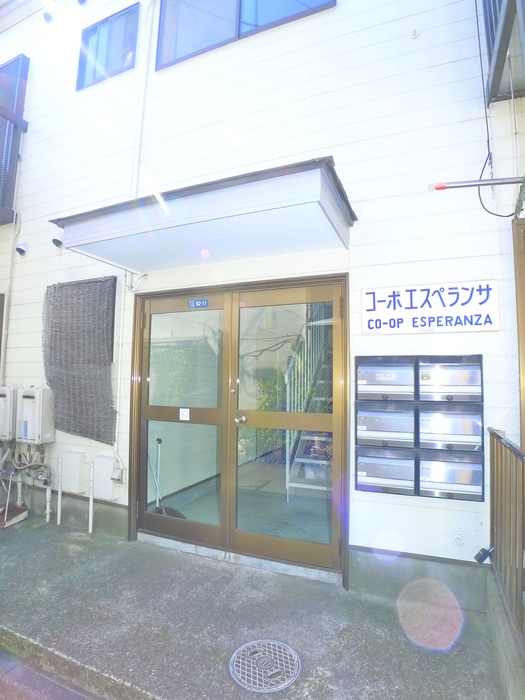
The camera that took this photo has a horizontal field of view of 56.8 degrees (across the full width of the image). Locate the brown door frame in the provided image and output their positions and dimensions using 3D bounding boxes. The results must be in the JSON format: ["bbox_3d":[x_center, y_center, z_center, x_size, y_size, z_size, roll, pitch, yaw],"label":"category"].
[{"bbox_3d":[-0.232,0.527,3.632,1.853,2.031,0.120,-1,-5,28],"label":"brown door frame"}]

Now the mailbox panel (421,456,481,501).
[{"bbox_3d":[1.111,0.749,2.860,0.358,0.240,0.050,-1,-5,28],"label":"mailbox panel"}]

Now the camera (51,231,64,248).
[{"bbox_3d":[-1.948,-1.050,4.612,0.110,0.140,0.100,-1,-5,28],"label":"camera"}]

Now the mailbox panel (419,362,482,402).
[{"bbox_3d":[1.122,0.199,2.901,0.358,0.222,0.050,-1,-5,28],"label":"mailbox panel"}]

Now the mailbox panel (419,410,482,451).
[{"bbox_3d":[1.117,0.474,2.880,0.361,0.236,0.050,-1,-5,28],"label":"mailbox panel"}]

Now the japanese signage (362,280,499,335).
[{"bbox_3d":[1.013,-0.251,2.998,0.800,0.294,0.020,-1,-5,28],"label":"japanese signage"}]

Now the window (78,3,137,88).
[{"bbox_3d":[-1.458,-2.882,4.685,0.760,0.660,0.100,-1,-5,28],"label":"window"}]

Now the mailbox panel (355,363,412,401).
[{"bbox_3d":[0.785,0.204,3.080,0.371,0.234,0.050,-1,-5,28],"label":"mailbox panel"}]

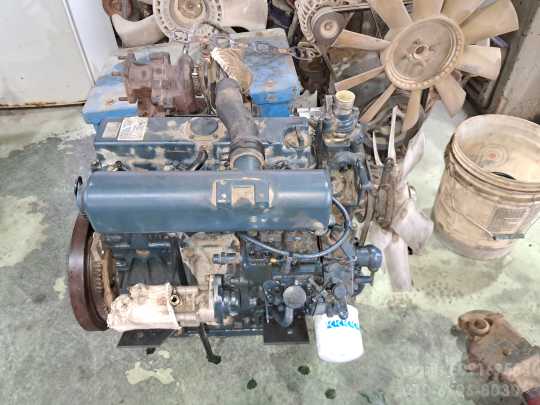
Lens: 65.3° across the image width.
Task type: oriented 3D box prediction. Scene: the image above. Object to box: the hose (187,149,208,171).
[{"bbox_3d":[-0.120,-0.070,0.700,0.037,0.045,0.035,0,44,0],"label":"hose"}]

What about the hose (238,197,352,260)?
[{"bbox_3d":[0.043,0.044,0.680,0.190,0.120,0.060,0,44,0],"label":"hose"}]

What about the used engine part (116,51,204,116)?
[{"bbox_3d":[-0.211,-0.223,0.810,0.165,0.120,0.110,0,44,0],"label":"used engine part"}]

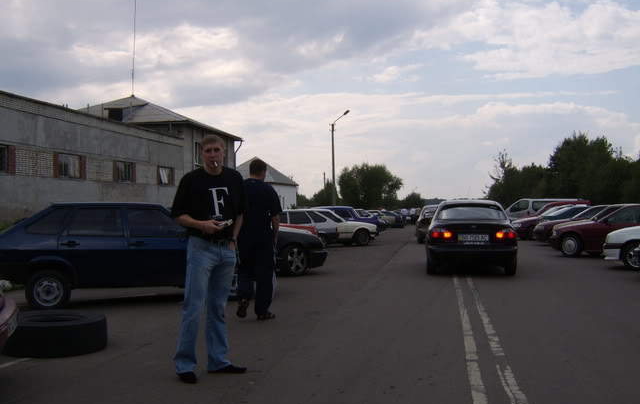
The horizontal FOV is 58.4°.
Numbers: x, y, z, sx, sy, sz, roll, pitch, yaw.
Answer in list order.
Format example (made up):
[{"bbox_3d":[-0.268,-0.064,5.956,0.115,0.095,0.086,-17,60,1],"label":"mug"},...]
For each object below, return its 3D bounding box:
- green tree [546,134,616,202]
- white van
[{"bbox_3d":[22.700,-1.900,50.000,6.000,8.200,5.800,0,-1,0],"label":"green tree"},{"bbox_3d":[11.900,0.820,32.300,4.750,1.970,1.900,0,-1,13],"label":"white van"}]

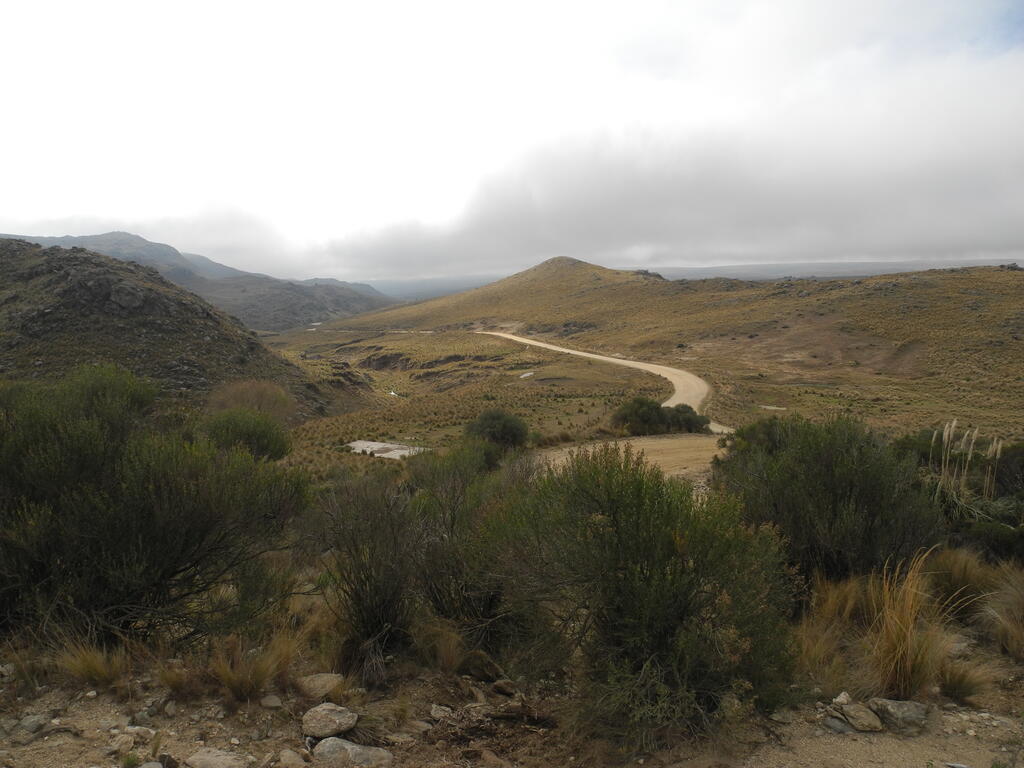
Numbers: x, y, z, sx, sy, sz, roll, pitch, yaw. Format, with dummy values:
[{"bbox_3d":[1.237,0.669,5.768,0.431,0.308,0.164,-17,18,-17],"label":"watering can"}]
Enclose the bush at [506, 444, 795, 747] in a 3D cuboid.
[{"bbox_3d":[0.555,0.838,3.420,1.140,1.151,1.083,1,8,9],"label":"bush"}]

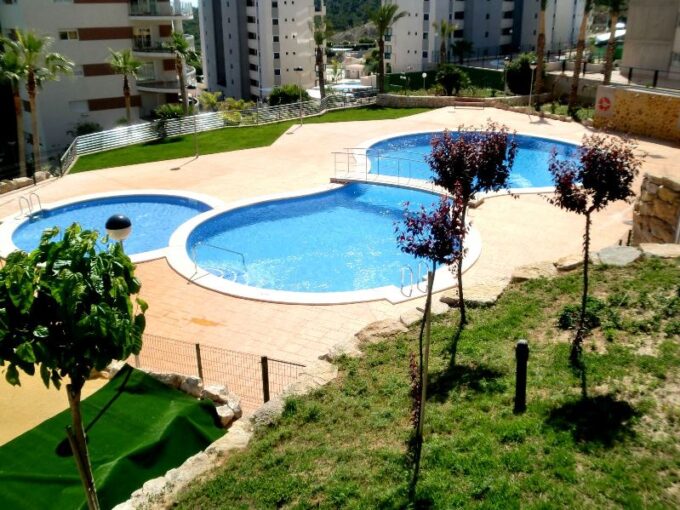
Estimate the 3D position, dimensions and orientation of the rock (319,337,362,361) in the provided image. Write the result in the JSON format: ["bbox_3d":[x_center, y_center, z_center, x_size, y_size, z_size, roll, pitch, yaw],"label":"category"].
[{"bbox_3d":[0.009,1.646,11.757,0.751,0.320,0.500,0,21,0],"label":"rock"}]

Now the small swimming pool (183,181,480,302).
[{"bbox_3d":[-0.235,-0.700,20.383,8.477,0.500,10.274,0,21,0],"label":"small swimming pool"}]

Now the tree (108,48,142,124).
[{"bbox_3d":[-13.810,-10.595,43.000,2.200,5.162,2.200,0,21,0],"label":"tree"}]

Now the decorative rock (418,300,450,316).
[{"bbox_3d":[1.861,1.045,13.290,0.656,0.270,0.450,3,21,8],"label":"decorative rock"}]

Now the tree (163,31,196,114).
[{"bbox_3d":[-9.255,-10.452,39.000,2.000,5.165,2.000,-6,22,-12],"label":"tree"}]

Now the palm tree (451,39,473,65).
[{"bbox_3d":[12.370,-20.668,68.000,2.300,2.638,2.300,-1,21,0],"label":"palm tree"}]

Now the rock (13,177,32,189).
[{"bbox_3d":[-12.854,-2.990,27.241,0.780,0.380,0.600,-10,23,-23],"label":"rock"}]

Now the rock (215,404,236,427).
[{"bbox_3d":[-1.989,2.788,11.600,0.350,0.260,0.300,7,22,18],"label":"rock"}]

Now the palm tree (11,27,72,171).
[{"bbox_3d":[-13.585,-6.817,30.500,2.600,6.520,2.600,0,21,0],"label":"palm tree"}]

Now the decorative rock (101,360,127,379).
[{"bbox_3d":[-4.574,2.284,13.664,0.500,0.280,0.420,-7,22,-17],"label":"decorative rock"}]

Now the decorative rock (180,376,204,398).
[{"bbox_3d":[-2.570,2.276,11.559,0.436,0.330,0.400,-6,22,-14],"label":"decorative rock"}]

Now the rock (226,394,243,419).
[{"bbox_3d":[-1.872,2.670,11.850,0.270,0.280,0.360,7,22,18],"label":"rock"}]

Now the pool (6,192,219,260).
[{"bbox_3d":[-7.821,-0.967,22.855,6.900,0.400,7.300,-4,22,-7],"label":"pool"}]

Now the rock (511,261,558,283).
[{"bbox_3d":[3.931,0.334,13.500,0.920,0.220,0.550,-7,22,-16],"label":"rock"}]

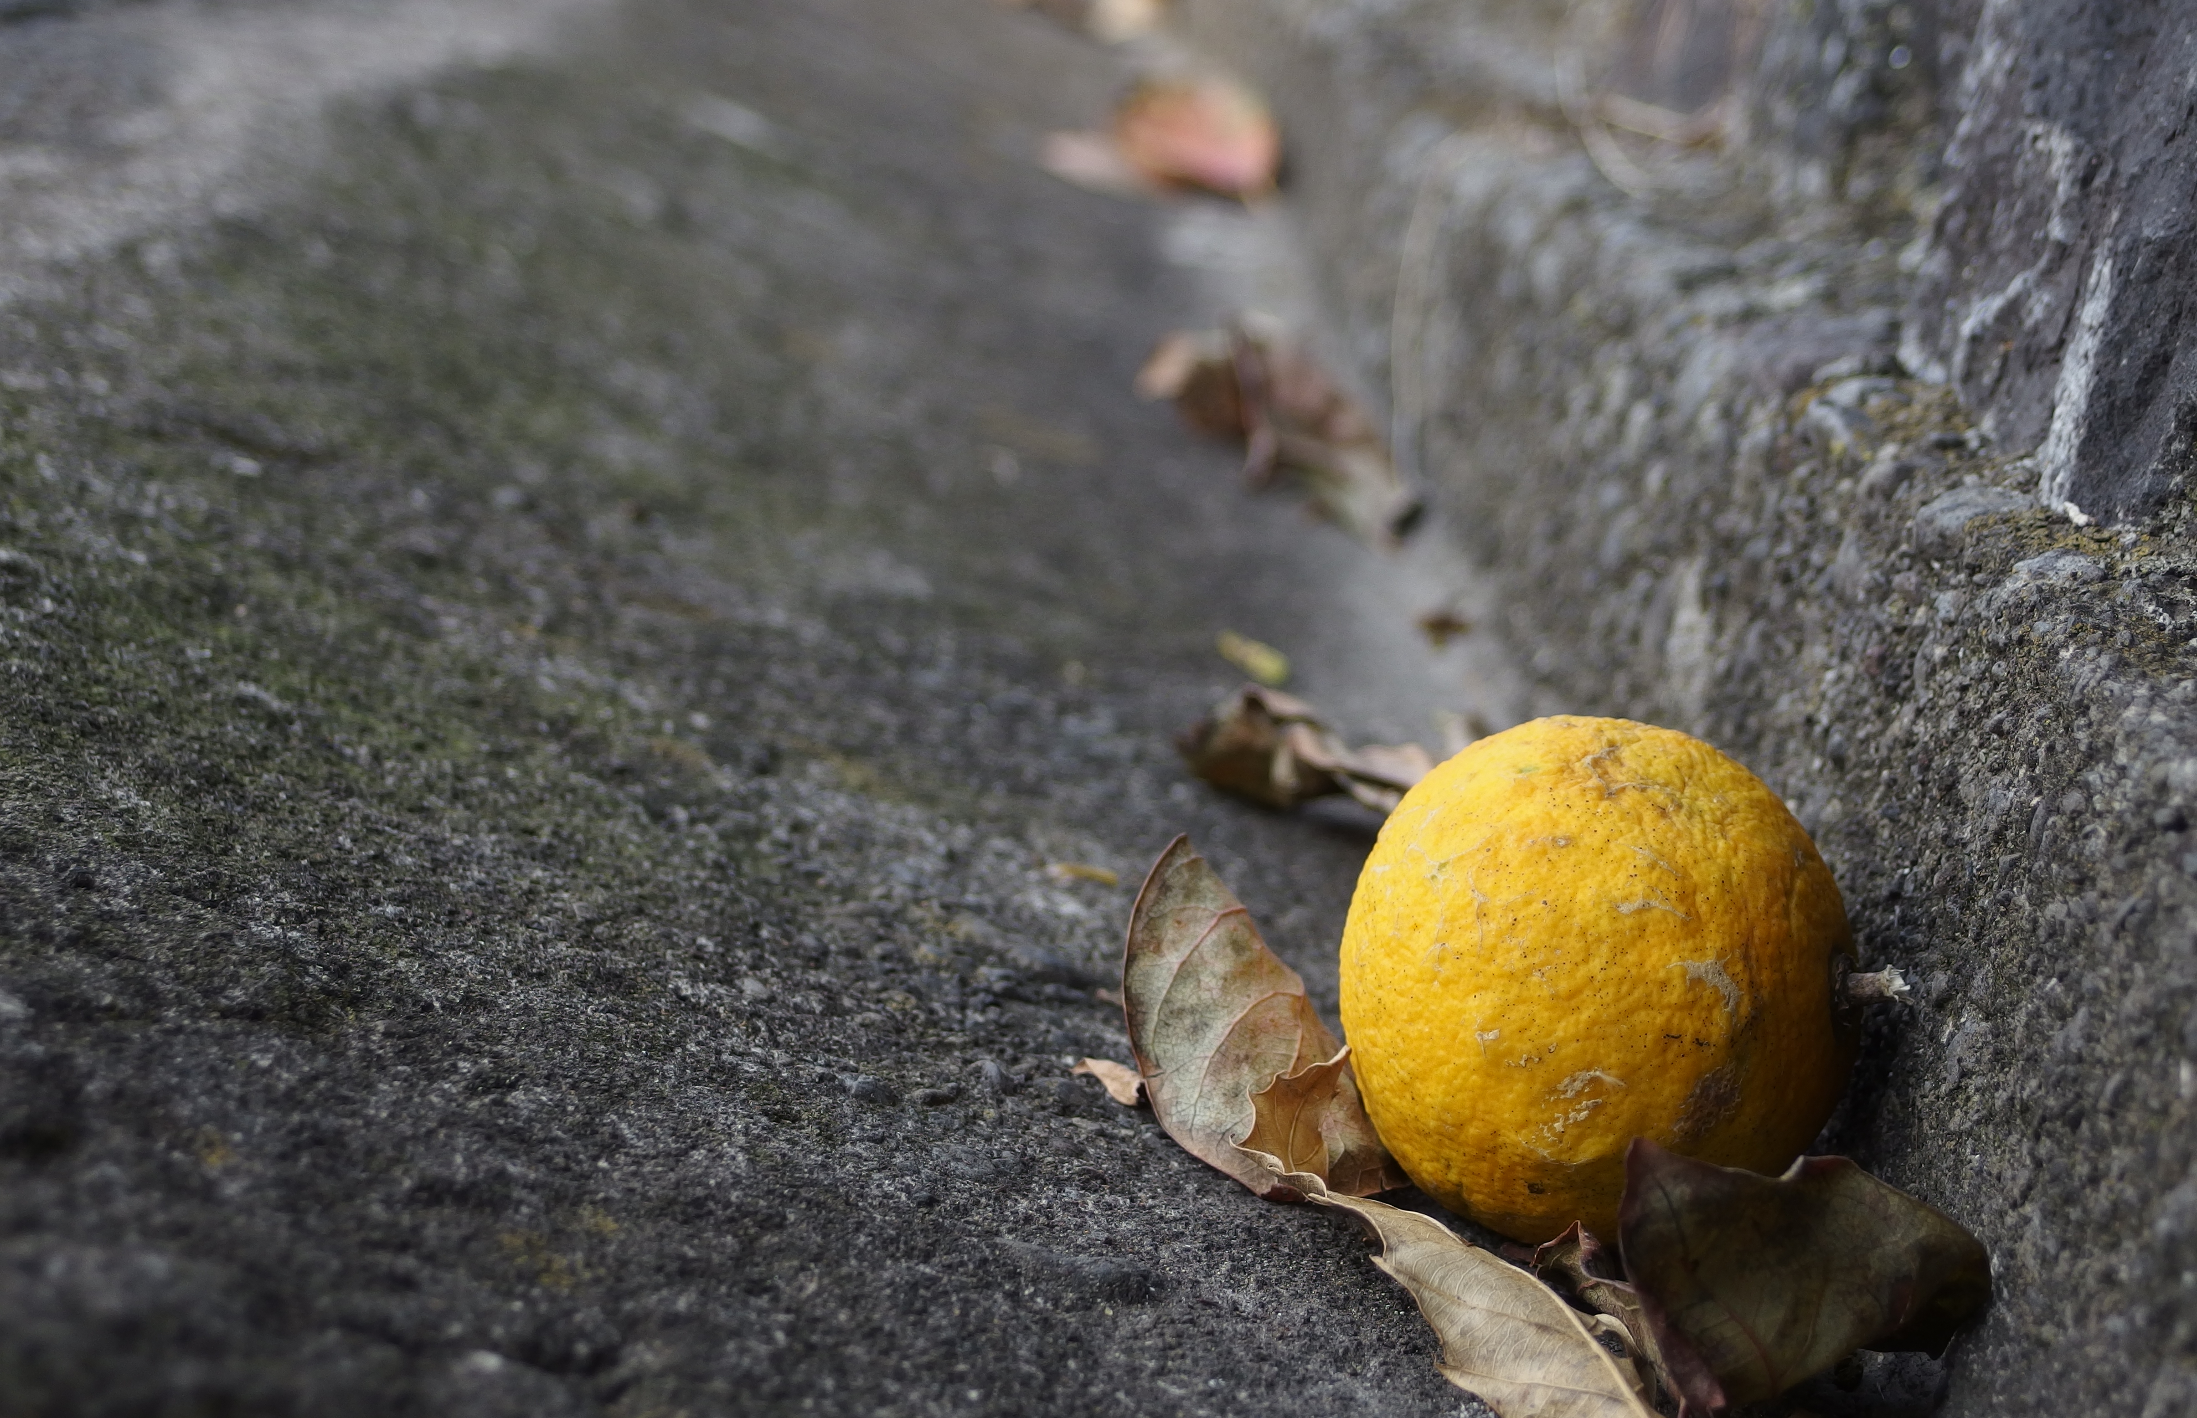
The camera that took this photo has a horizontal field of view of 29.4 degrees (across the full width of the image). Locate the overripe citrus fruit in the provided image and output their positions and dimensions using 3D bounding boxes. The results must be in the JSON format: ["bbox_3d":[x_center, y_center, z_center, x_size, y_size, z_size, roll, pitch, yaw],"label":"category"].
[{"bbox_3d":[0.077,0.042,0.644,0.079,0.081,0.081,2,0,-5],"label":"overripe citrus fruit"}]

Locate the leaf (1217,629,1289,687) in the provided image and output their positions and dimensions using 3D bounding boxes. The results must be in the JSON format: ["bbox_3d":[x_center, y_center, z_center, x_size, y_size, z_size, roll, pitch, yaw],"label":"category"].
[{"bbox_3d":[0.038,-0.014,1.013,0.010,0.005,0.024,11,16,-41],"label":"leaf"}]

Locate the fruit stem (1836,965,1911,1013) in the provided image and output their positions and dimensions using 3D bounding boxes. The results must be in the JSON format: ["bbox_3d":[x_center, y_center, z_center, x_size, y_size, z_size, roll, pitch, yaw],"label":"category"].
[{"bbox_3d":[0.127,0.046,0.685,0.013,0.006,0.006,-6,0,19],"label":"fruit stem"}]

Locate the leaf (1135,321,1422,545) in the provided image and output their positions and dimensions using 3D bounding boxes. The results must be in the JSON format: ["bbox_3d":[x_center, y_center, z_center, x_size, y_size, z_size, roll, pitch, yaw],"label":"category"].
[{"bbox_3d":[0.056,-0.085,1.300,0.090,0.037,0.052,28,14,30],"label":"leaf"}]

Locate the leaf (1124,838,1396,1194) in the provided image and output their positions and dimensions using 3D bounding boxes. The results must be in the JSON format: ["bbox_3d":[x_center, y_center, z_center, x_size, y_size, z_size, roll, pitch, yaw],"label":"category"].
[{"bbox_3d":[0.025,0.047,0.630,0.041,0.052,0.024,3,12,-13],"label":"leaf"}]

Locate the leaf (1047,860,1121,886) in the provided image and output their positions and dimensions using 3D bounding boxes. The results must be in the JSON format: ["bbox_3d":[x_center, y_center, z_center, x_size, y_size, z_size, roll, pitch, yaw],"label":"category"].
[{"bbox_3d":[-0.002,0.029,0.757,0.013,0.003,0.006,13,14,-34],"label":"leaf"}]

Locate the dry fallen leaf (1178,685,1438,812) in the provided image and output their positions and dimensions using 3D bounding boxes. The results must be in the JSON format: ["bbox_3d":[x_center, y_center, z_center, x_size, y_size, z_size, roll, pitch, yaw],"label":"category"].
[{"bbox_3d":[0.045,0.009,0.875,0.056,0.021,0.030,11,12,-3],"label":"dry fallen leaf"}]

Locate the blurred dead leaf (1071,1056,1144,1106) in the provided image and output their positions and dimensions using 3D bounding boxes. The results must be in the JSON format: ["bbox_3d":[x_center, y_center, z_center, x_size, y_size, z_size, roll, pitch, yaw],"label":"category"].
[{"bbox_3d":[0.002,0.056,0.632,0.013,0.005,0.008,21,12,0],"label":"blurred dead leaf"}]

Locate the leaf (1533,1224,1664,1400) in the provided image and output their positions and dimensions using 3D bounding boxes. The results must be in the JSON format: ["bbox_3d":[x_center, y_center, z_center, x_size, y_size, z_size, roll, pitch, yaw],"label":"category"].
[{"bbox_3d":[0.073,0.088,0.608,0.020,0.019,0.038,2,13,-18],"label":"leaf"}]

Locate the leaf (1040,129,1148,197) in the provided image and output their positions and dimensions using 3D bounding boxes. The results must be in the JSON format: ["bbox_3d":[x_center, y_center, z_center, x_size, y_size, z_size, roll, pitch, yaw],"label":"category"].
[{"bbox_3d":[0.002,-0.274,2.069,0.058,0.016,0.055,21,12,0],"label":"leaf"}]

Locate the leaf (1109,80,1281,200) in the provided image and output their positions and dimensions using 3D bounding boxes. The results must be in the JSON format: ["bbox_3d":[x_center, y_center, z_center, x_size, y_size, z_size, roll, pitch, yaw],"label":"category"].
[{"bbox_3d":[0.050,-0.292,2.140,0.078,0.052,0.050,1,13,6],"label":"leaf"}]

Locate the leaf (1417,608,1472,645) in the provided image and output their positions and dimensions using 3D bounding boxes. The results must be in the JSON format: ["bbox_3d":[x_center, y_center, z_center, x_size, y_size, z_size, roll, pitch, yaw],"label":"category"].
[{"bbox_3d":[0.093,-0.022,1.130,0.014,0.007,0.012,21,12,0],"label":"leaf"}]

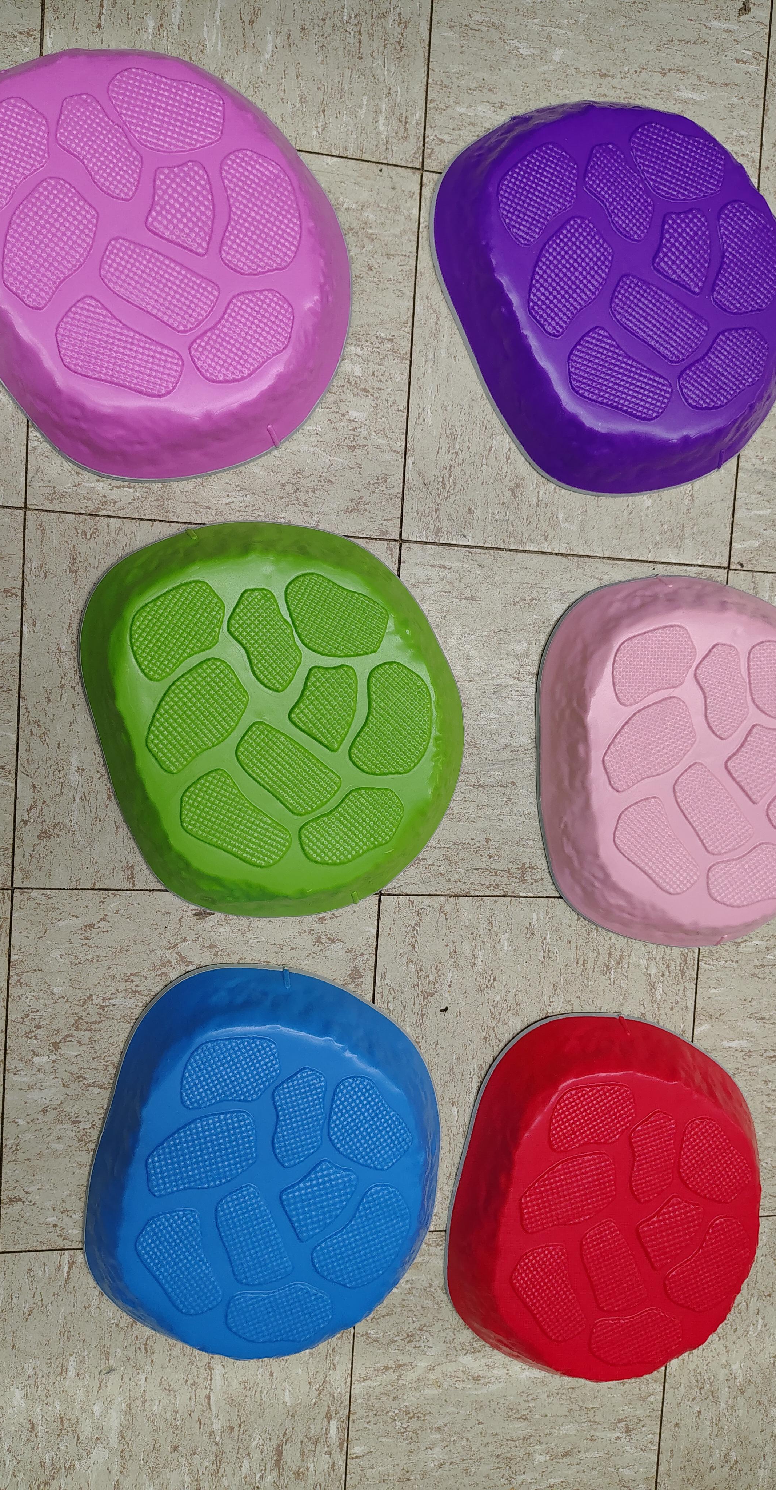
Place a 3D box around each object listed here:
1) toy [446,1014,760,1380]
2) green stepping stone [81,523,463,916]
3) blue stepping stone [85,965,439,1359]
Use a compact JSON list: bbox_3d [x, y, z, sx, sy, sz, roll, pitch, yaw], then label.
[{"bbox_3d":[0.213,0.424,0.933,0.304,0.056,0.342,14,91,-12],"label":"toy"},{"bbox_3d":[-0.081,-0.020,0.842,0.304,0.056,0.342,-15,97,-10],"label":"green stepping stone"},{"bbox_3d":[-0.093,0.368,0.869,0.304,0.056,0.342,16,91,-12],"label":"blue stepping stone"}]

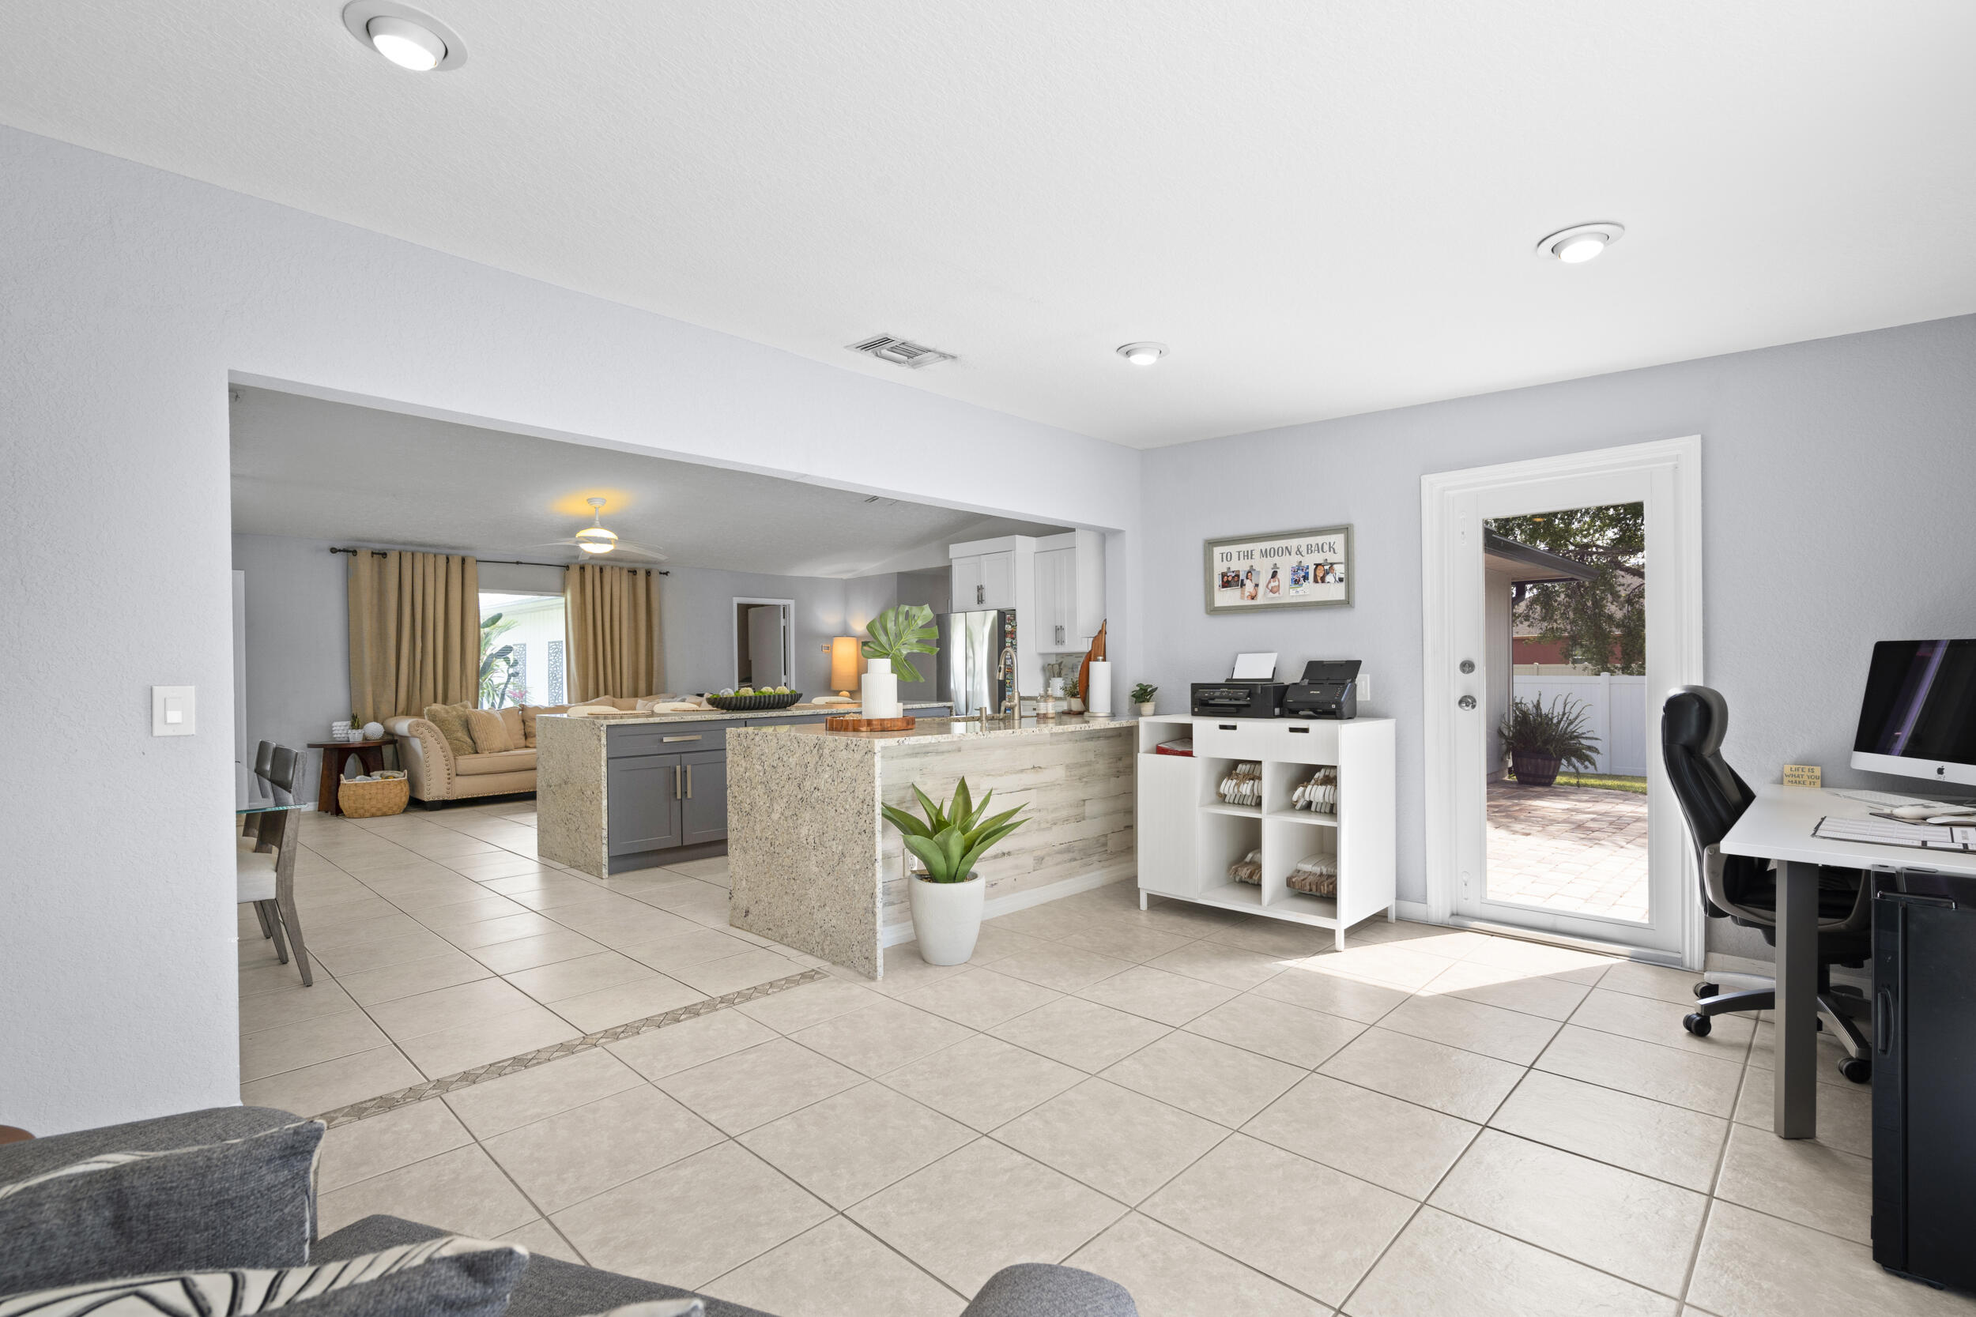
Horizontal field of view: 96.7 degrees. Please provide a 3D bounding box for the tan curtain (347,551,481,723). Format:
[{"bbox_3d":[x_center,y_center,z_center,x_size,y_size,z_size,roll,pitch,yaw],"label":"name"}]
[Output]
[{"bbox_3d":[-5.381,0.190,8.281,0.130,2.270,1.070,-1,-1,44],"label":"tan curtain"}]

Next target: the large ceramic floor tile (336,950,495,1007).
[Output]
[{"bbox_3d":[-2.258,1.267,3.476,0.451,0.012,0.451,-1,-1,44],"label":"large ceramic floor tile"}]

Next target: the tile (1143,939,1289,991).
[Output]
[{"bbox_3d":[0.939,1.224,3.523,0.448,0.010,0.448,-1,-1,44],"label":"tile"}]

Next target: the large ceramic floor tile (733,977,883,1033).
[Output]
[{"bbox_3d":[-0.619,1.246,3.160,0.329,0.012,0.451,-1,-1,44],"label":"large ceramic floor tile"}]

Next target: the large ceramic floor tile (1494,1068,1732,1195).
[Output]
[{"bbox_3d":[1.602,1.211,2.274,0.451,0.012,0.451,-1,-1,44],"label":"large ceramic floor tile"}]

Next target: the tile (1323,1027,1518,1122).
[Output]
[{"bbox_3d":[1.268,1.208,2.568,0.448,0.010,0.448,-1,-1,44],"label":"tile"}]

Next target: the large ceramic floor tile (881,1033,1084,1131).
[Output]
[{"bbox_3d":[-0.010,1.222,2.554,0.448,0.010,0.448,-1,-1,44],"label":"large ceramic floor tile"}]

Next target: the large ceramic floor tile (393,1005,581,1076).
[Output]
[{"bbox_3d":[-1.634,1.254,2.875,0.412,0.010,0.447,-2,-2,44],"label":"large ceramic floor tile"}]

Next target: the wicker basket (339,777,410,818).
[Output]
[{"bbox_3d":[-5.477,1.234,7.846,0.330,0.330,0.480,-2,-2,44],"label":"wicker basket"}]

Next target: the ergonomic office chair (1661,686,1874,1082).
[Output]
[{"bbox_3d":[2.580,0.639,2.765,0.680,1.110,0.700,0,-1,-26],"label":"ergonomic office chair"}]

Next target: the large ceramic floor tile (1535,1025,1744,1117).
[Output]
[{"bbox_3d":[1.920,1.211,2.595,0.447,0.010,0.447,-2,-2,44],"label":"large ceramic floor tile"}]

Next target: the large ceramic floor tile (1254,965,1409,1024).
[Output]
[{"bbox_3d":[1.266,1.228,3.233,0.451,0.012,0.451,-1,-1,44],"label":"large ceramic floor tile"}]

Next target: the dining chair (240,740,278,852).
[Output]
[{"bbox_3d":[-3.293,0.821,3.670,0.480,0.900,0.570,-1,-1,44],"label":"dining chair"}]

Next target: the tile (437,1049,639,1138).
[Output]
[{"bbox_3d":[-1.256,1.235,2.503,0.352,0.010,0.448,-1,-1,44],"label":"tile"}]

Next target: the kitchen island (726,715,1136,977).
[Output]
[{"bbox_3d":[-0.062,0.794,4.546,1.117,0.926,2.188,-2,-1,44],"label":"kitchen island"}]

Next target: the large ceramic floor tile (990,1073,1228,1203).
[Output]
[{"bbox_3d":[0.316,1.220,2.249,0.447,0.010,0.447,-2,-2,44],"label":"large ceramic floor tile"}]

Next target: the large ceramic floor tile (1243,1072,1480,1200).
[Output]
[{"bbox_3d":[0.952,1.207,2.245,0.448,0.010,0.448,-1,-1,44],"label":"large ceramic floor tile"}]

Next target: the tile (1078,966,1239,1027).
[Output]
[{"bbox_3d":[0.624,1.233,3.214,0.450,0.012,0.450,-2,-1,44],"label":"tile"}]

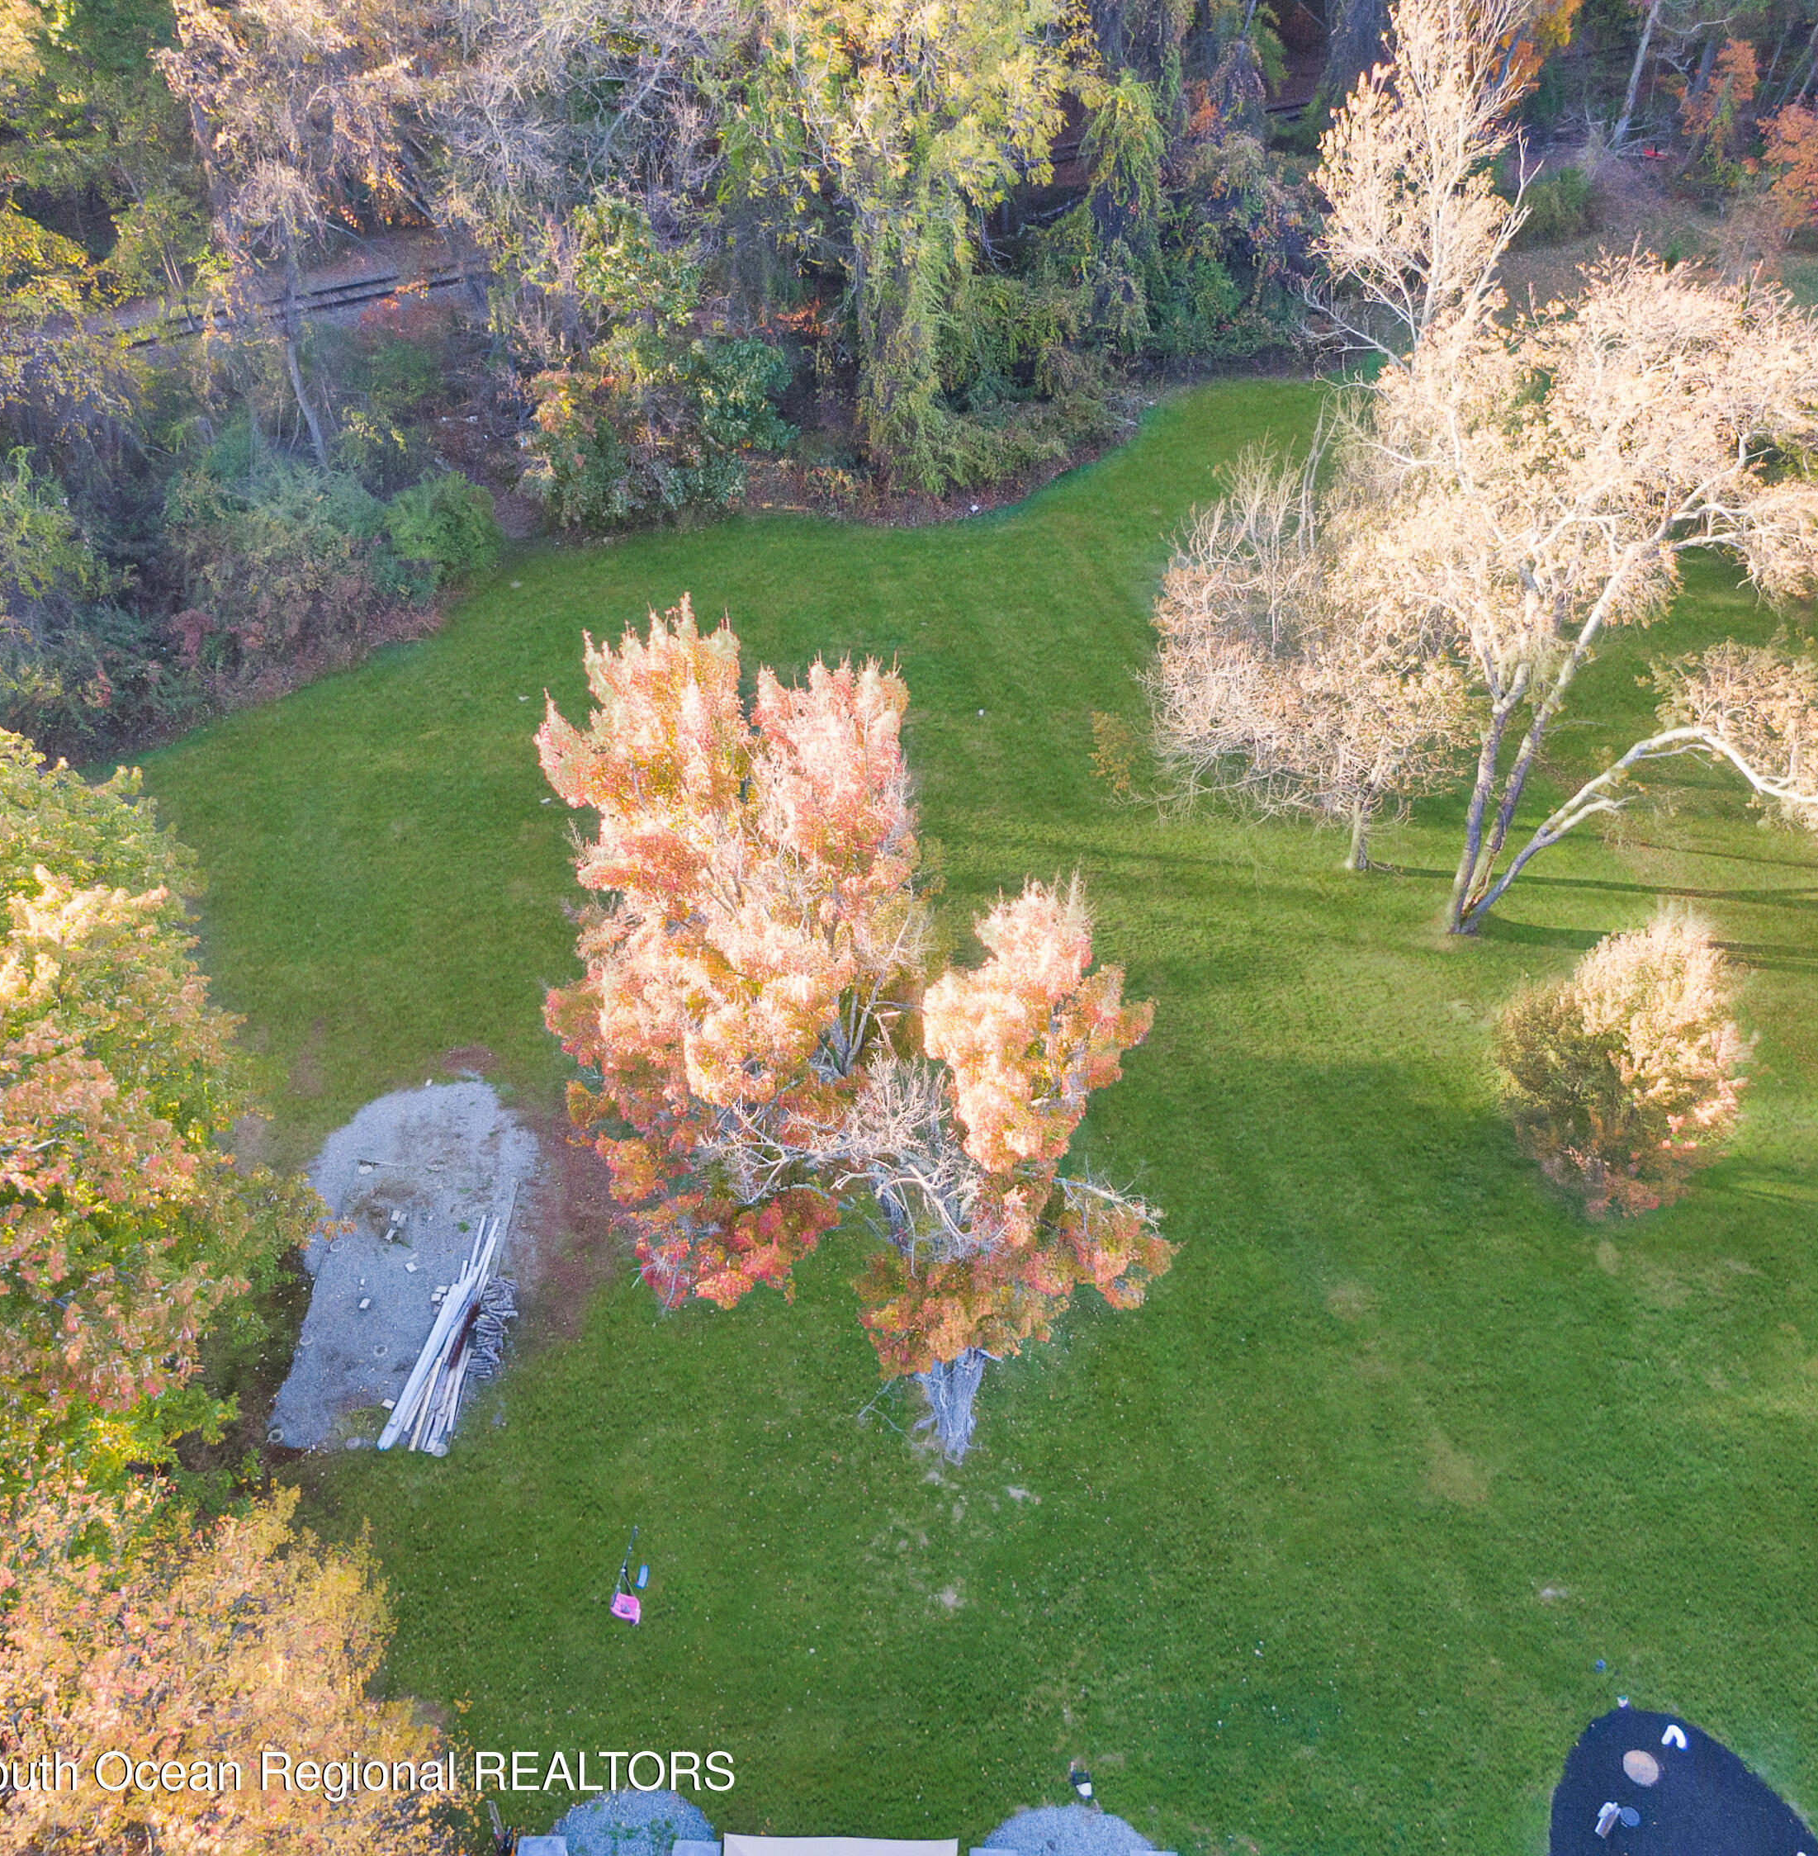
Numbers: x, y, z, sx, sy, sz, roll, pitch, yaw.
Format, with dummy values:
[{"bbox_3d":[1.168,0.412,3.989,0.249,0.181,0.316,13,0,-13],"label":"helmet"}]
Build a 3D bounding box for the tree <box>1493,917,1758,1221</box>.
[{"bbox_3d":[12.650,2.612,30.758,4.300,6.300,4.300,0,41,0],"label":"tree"}]

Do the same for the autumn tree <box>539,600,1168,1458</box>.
[{"bbox_3d":[-0.500,2.589,23.848,8.200,15.400,7.200,0,41,0],"label":"autumn tree"}]

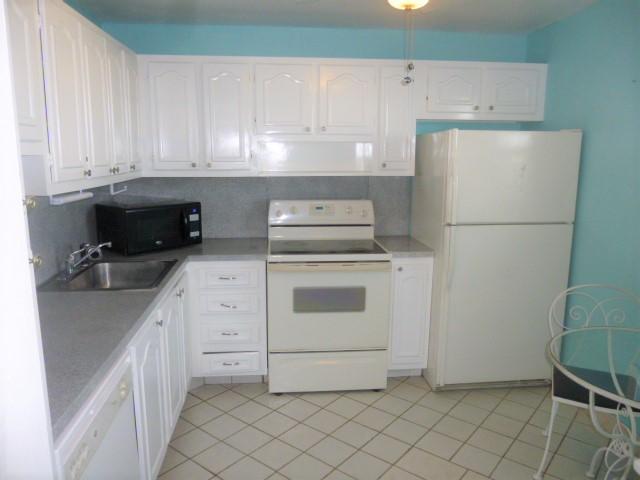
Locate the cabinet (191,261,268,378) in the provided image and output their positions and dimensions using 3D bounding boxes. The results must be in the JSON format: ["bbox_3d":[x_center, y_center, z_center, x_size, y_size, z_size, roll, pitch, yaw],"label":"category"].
[{"bbox_3d":[-0.593,0.462,3.172,0.470,0.792,0.615,-1,11,-5],"label":"cabinet"}]

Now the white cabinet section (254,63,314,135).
[{"bbox_3d":[-0.245,-0.940,3.159,0.380,0.444,0.312,-1,11,-6],"label":"white cabinet section"}]

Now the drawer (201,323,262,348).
[{"bbox_3d":[-0.585,0.569,3.167,0.381,0.185,0.450,-1,11,-6],"label":"drawer"}]

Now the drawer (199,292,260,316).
[{"bbox_3d":[-0.590,0.365,3.129,0.373,0.163,0.450,-1,11,-6],"label":"drawer"}]

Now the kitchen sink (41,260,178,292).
[{"bbox_3d":[-1.049,0.256,2.396,0.530,0.178,0.580,-1,11,-5],"label":"kitchen sink"}]

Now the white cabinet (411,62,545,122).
[{"bbox_3d":[1.060,-1.008,3.215,0.881,0.367,0.323,-1,11,-5],"label":"white cabinet"}]

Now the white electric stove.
[{"bbox_3d":[0.033,0.351,3.168,0.764,1.180,0.680,-1,11,-5],"label":"white electric stove"}]

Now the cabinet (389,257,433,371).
[{"bbox_3d":[0.559,0.446,3.346,0.290,0.790,0.612,-1,11,-6],"label":"cabinet"}]

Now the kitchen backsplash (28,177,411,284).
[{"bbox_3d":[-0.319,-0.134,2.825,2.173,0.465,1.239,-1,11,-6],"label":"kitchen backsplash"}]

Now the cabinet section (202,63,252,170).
[{"bbox_3d":[-0.614,-0.818,3.144,0.304,0.684,0.312,-1,11,-6],"label":"cabinet section"}]

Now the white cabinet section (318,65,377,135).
[{"bbox_3d":[0.171,-0.945,3.200,0.392,0.444,0.312,-1,11,-6],"label":"white cabinet section"}]

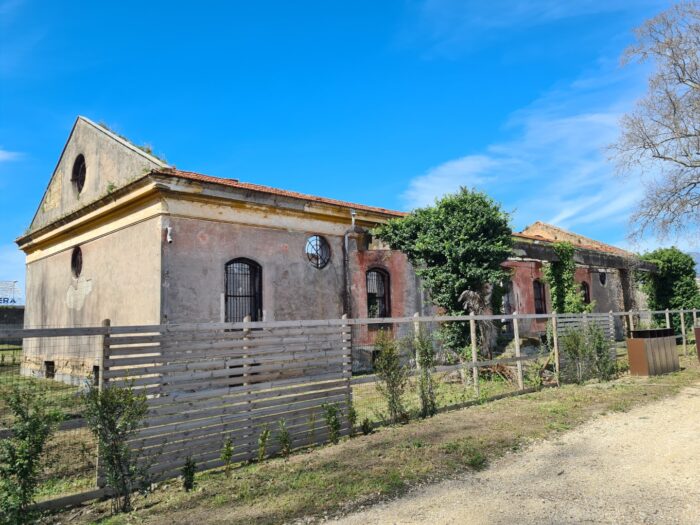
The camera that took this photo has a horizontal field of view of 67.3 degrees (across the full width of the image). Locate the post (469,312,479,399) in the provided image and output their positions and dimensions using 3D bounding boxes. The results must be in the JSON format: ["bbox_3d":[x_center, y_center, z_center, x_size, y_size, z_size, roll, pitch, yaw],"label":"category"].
[{"bbox_3d":[2.407,1.773,10.071,0.090,1.625,0.090,5,-10,-43],"label":"post"}]

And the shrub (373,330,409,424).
[{"bbox_3d":[0.625,1.766,8.112,0.539,1.423,0.539,-2,-7,0],"label":"shrub"}]

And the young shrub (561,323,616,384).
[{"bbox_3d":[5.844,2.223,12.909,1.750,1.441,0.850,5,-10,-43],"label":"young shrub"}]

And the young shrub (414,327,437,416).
[{"bbox_3d":[1.242,1.819,8.652,0.351,1.455,0.351,-2,-7,0],"label":"young shrub"}]

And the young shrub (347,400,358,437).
[{"bbox_3d":[0.036,2.217,7.477,0.166,0.497,0.166,-2,-7,0],"label":"young shrub"}]

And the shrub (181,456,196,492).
[{"bbox_3d":[-1.623,2.125,5.285,0.156,0.338,0.156,5,-10,-43],"label":"shrub"}]

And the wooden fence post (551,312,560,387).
[{"bbox_3d":[4.868,2.059,12.387,0.090,1.757,0.090,5,-10,-43],"label":"wooden fence post"}]

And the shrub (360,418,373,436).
[{"bbox_3d":[0.238,2.379,7.581,0.168,0.252,0.168,-2,-7,0],"label":"shrub"}]

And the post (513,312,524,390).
[{"bbox_3d":[3.620,1.909,11.230,0.090,1.676,0.090,5,-10,-43],"label":"post"}]

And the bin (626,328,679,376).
[{"bbox_3d":[8.517,2.487,14.722,2.100,1.185,0.480,4,-9,-40],"label":"bin"}]

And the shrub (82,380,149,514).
[{"bbox_3d":[-2.135,1.666,4.788,0.583,1.161,0.583,5,-10,-43],"label":"shrub"}]

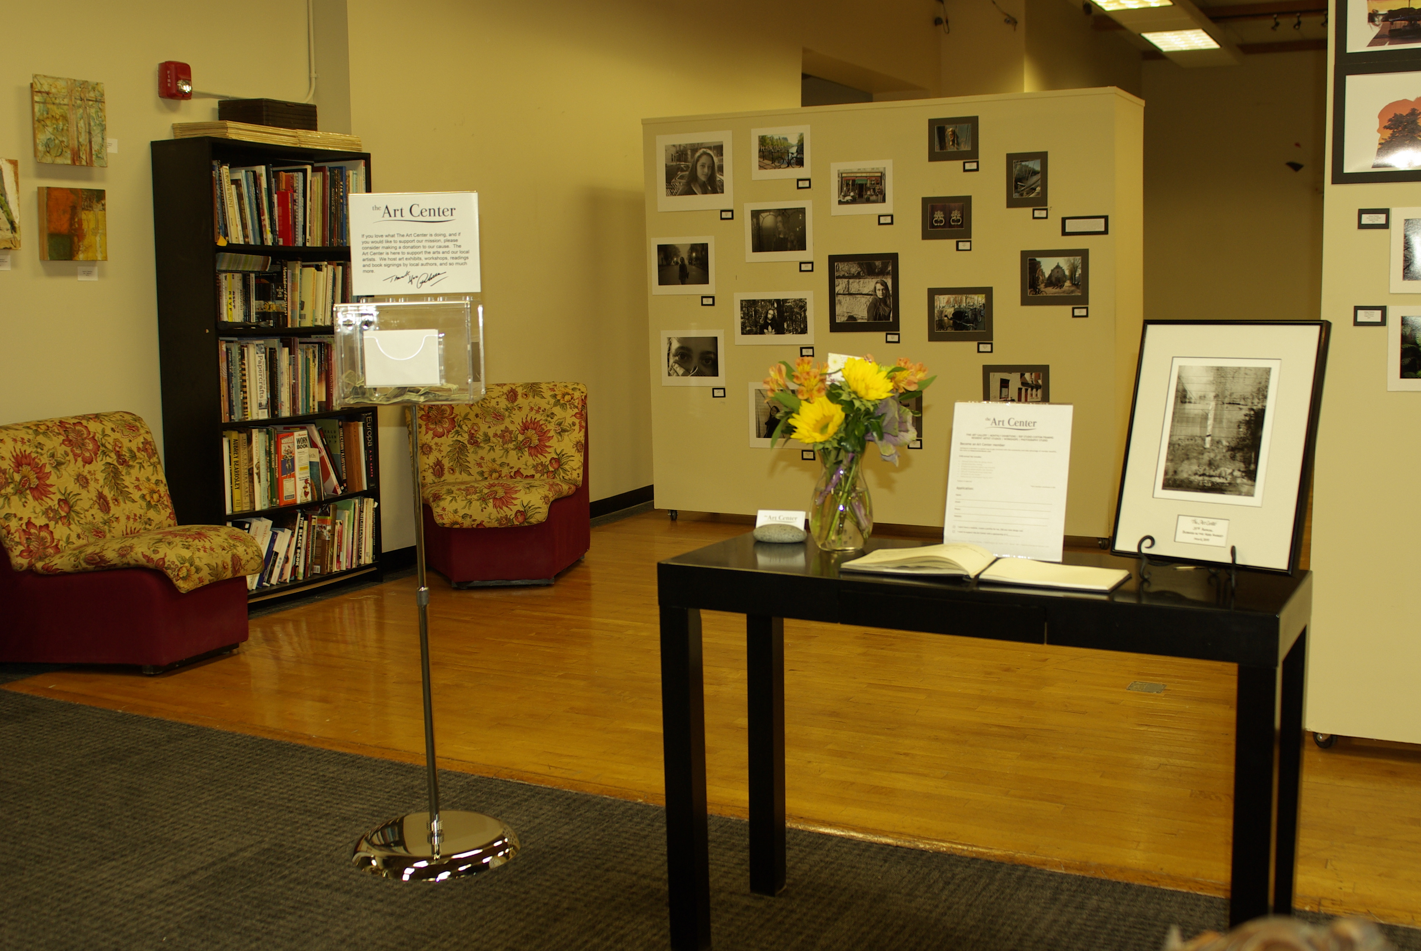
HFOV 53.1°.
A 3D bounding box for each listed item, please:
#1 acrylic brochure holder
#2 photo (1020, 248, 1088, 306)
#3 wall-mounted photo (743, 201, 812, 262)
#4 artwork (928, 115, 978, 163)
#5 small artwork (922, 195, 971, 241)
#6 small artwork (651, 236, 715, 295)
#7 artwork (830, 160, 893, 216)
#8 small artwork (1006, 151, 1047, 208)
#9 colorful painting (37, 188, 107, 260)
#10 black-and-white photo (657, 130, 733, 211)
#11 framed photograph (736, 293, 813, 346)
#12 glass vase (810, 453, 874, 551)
[{"bbox_3d":[-0.624,0.232,3.097,0.365,1.222,0.340,-1,7,-3],"label":"acrylic brochure holder"},{"bbox_3d":[1.581,-0.907,6.535,0.312,0.253,0.015,3,8,27],"label":"photo"},{"bbox_3d":[0.346,-1.251,7.290,0.376,0.304,0.020,2,8,26],"label":"wall-mounted photo"},{"bbox_3d":[1.139,-1.574,6.662,0.241,0.198,0.015,3,8,27],"label":"artwork"},{"bbox_3d":[1.118,-1.215,6.726,0.243,0.198,0.015,3,8,27],"label":"small artwork"},{"bbox_3d":[-0.141,-1.089,7.390,0.369,0.293,0.015,3,8,27],"label":"small artwork"},{"bbox_3d":[0.752,-1.426,7.060,0.323,0.263,0.020,2,8,26],"label":"artwork"},{"bbox_3d":[1.490,-1.398,6.710,0.201,0.255,0.020,2,8,26],"label":"small artwork"},{"bbox_3d":[-2.318,-0.912,5.182,0.040,0.256,0.256,3,8,27],"label":"colorful painting"},{"bbox_3d":[-0.084,-1.595,7.450,0.440,0.403,0.020,2,8,26],"label":"black-and-white photo"},{"bbox_3d":[0.320,-0.793,7.198,0.437,0.264,0.015,3,8,27],"label":"framed photograph"},{"bbox_3d":[0.246,0.043,2.675,0.119,0.179,0.119,-1,7,0],"label":"glass vase"}]

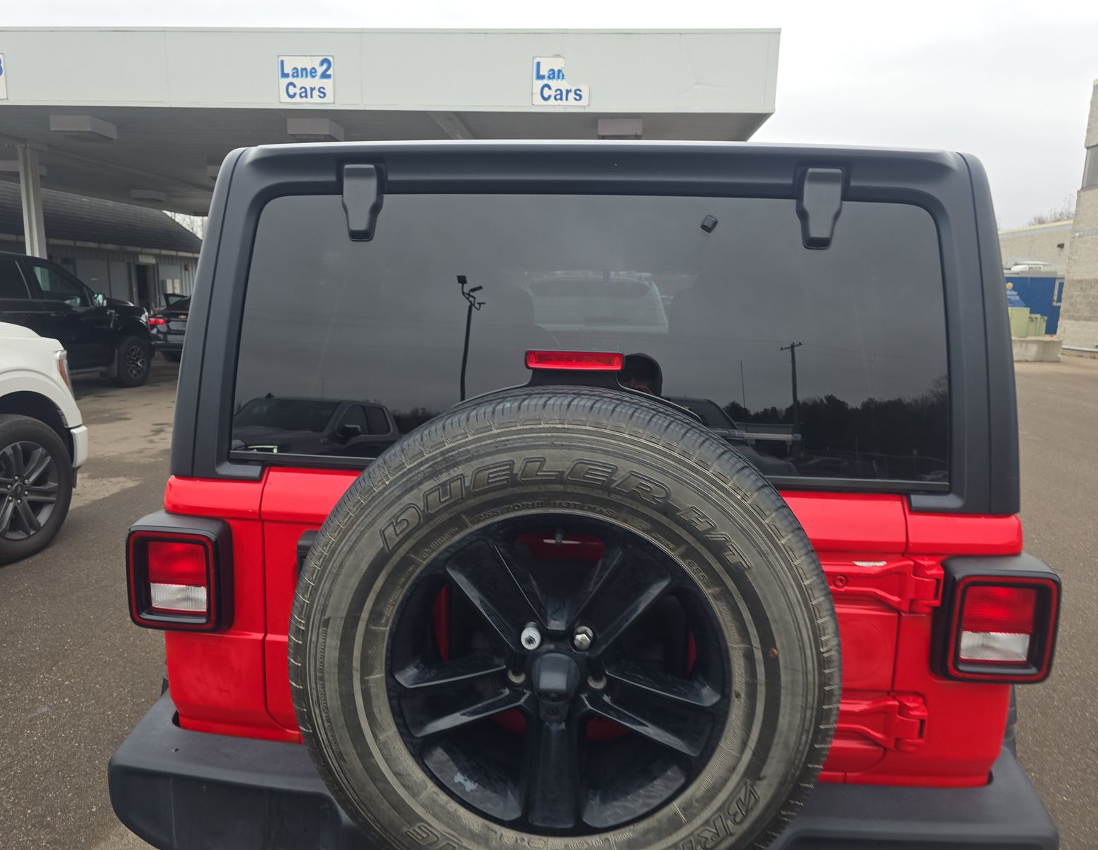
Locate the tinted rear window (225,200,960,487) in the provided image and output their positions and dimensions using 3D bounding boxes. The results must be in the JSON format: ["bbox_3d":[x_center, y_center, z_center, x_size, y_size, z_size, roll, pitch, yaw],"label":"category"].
[{"bbox_3d":[0.059,-0.155,1.326,1.260,0.485,0.050,2,2,4],"label":"tinted rear window"}]

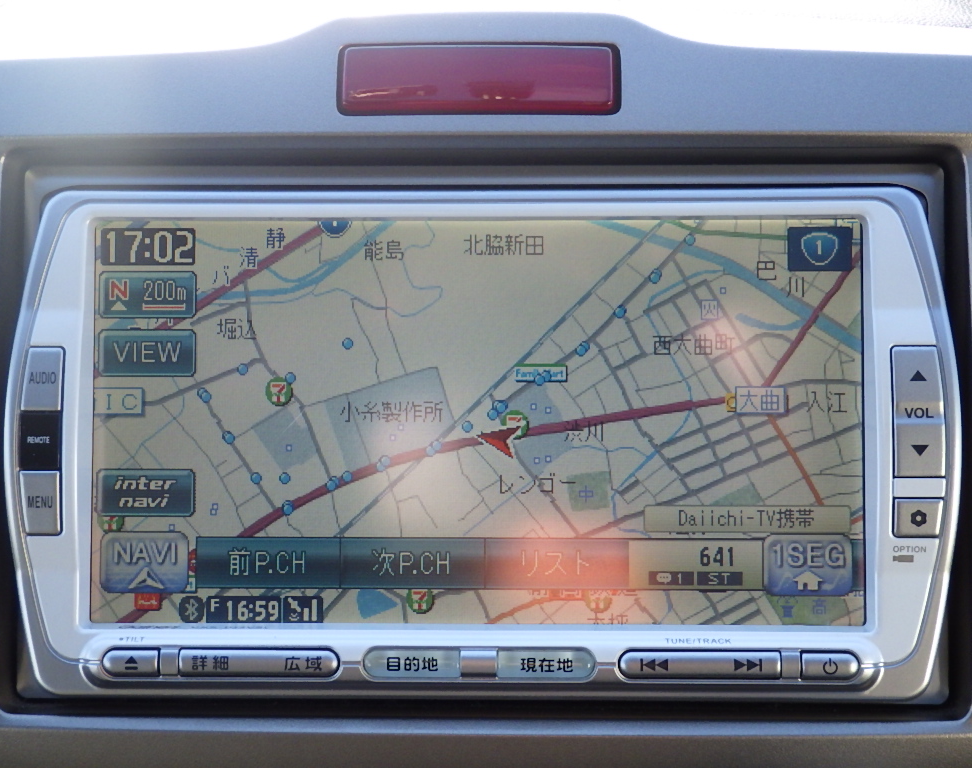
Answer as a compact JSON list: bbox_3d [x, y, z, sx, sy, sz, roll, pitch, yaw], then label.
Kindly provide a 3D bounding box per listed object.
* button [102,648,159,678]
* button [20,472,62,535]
[{"bbox_3d":[-0.071,0.056,0.302,0.011,0.005,0.004,0,-3,1],"label":"button"},{"bbox_3d":[-0.090,0.024,0.304,0.008,0.013,0.004,0,-3,1],"label":"button"}]

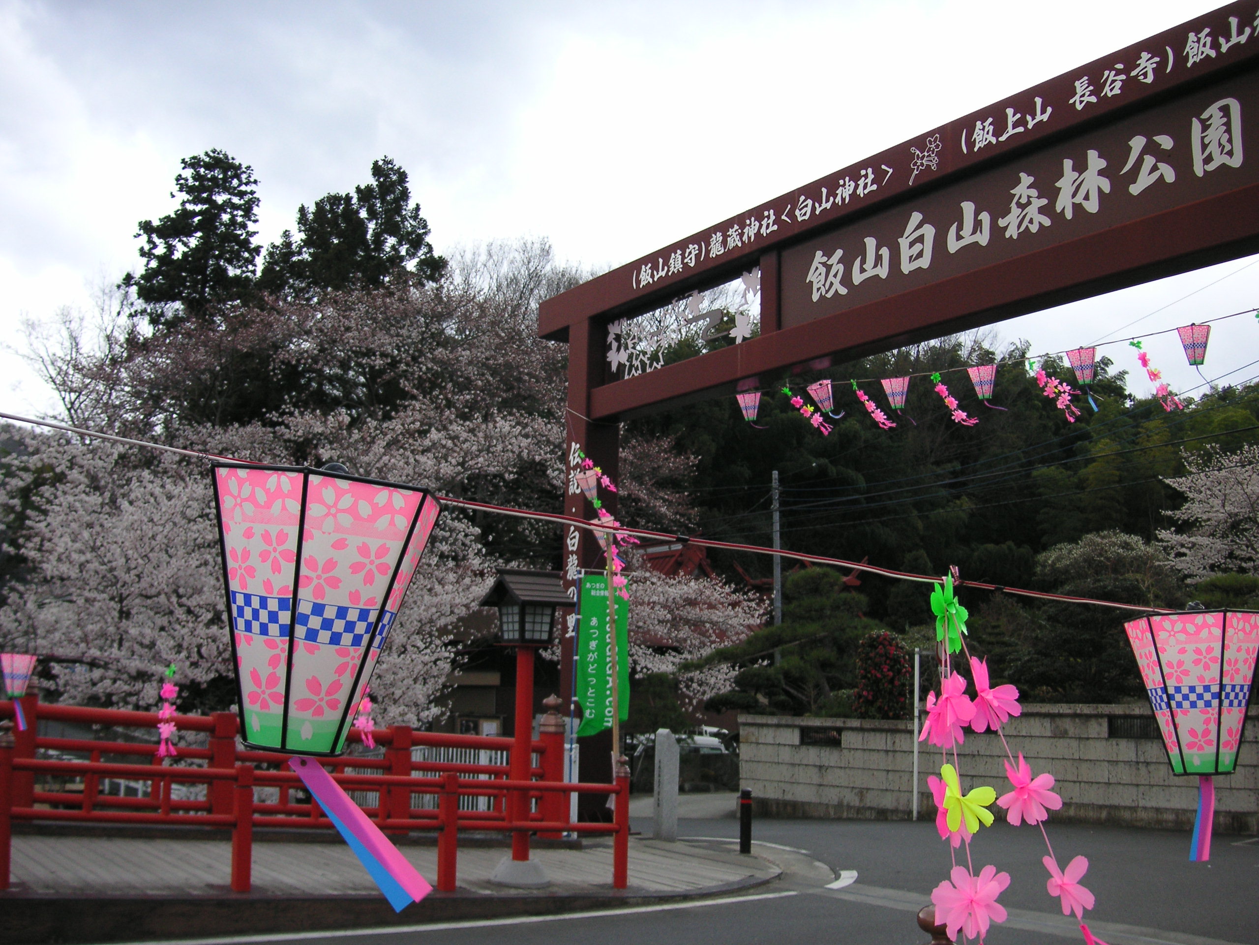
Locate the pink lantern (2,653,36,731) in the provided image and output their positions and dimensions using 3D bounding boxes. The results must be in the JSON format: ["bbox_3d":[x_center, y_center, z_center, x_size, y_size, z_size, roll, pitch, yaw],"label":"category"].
[{"bbox_3d":[-4.359,1.564,9.620,0.255,0.550,0.250,6,-11,-30],"label":"pink lantern"}]

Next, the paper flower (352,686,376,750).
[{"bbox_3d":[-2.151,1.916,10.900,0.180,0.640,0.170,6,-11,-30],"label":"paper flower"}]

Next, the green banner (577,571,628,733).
[{"bbox_3d":[-0.298,2.003,14.850,0.600,1.780,0.080,6,-10,-29],"label":"green banner"}]

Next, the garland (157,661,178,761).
[{"bbox_3d":[-3.483,1.799,10.150,0.155,0.710,0.150,6,-11,-30],"label":"garland"}]

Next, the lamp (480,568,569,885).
[{"bbox_3d":[-0.890,2.138,11.562,0.580,2.620,0.750,7,-11,-32],"label":"lamp"}]

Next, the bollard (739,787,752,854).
[{"bbox_3d":[1.216,3.633,14.072,0.116,0.680,0.116,6,-11,-30],"label":"bollard"}]

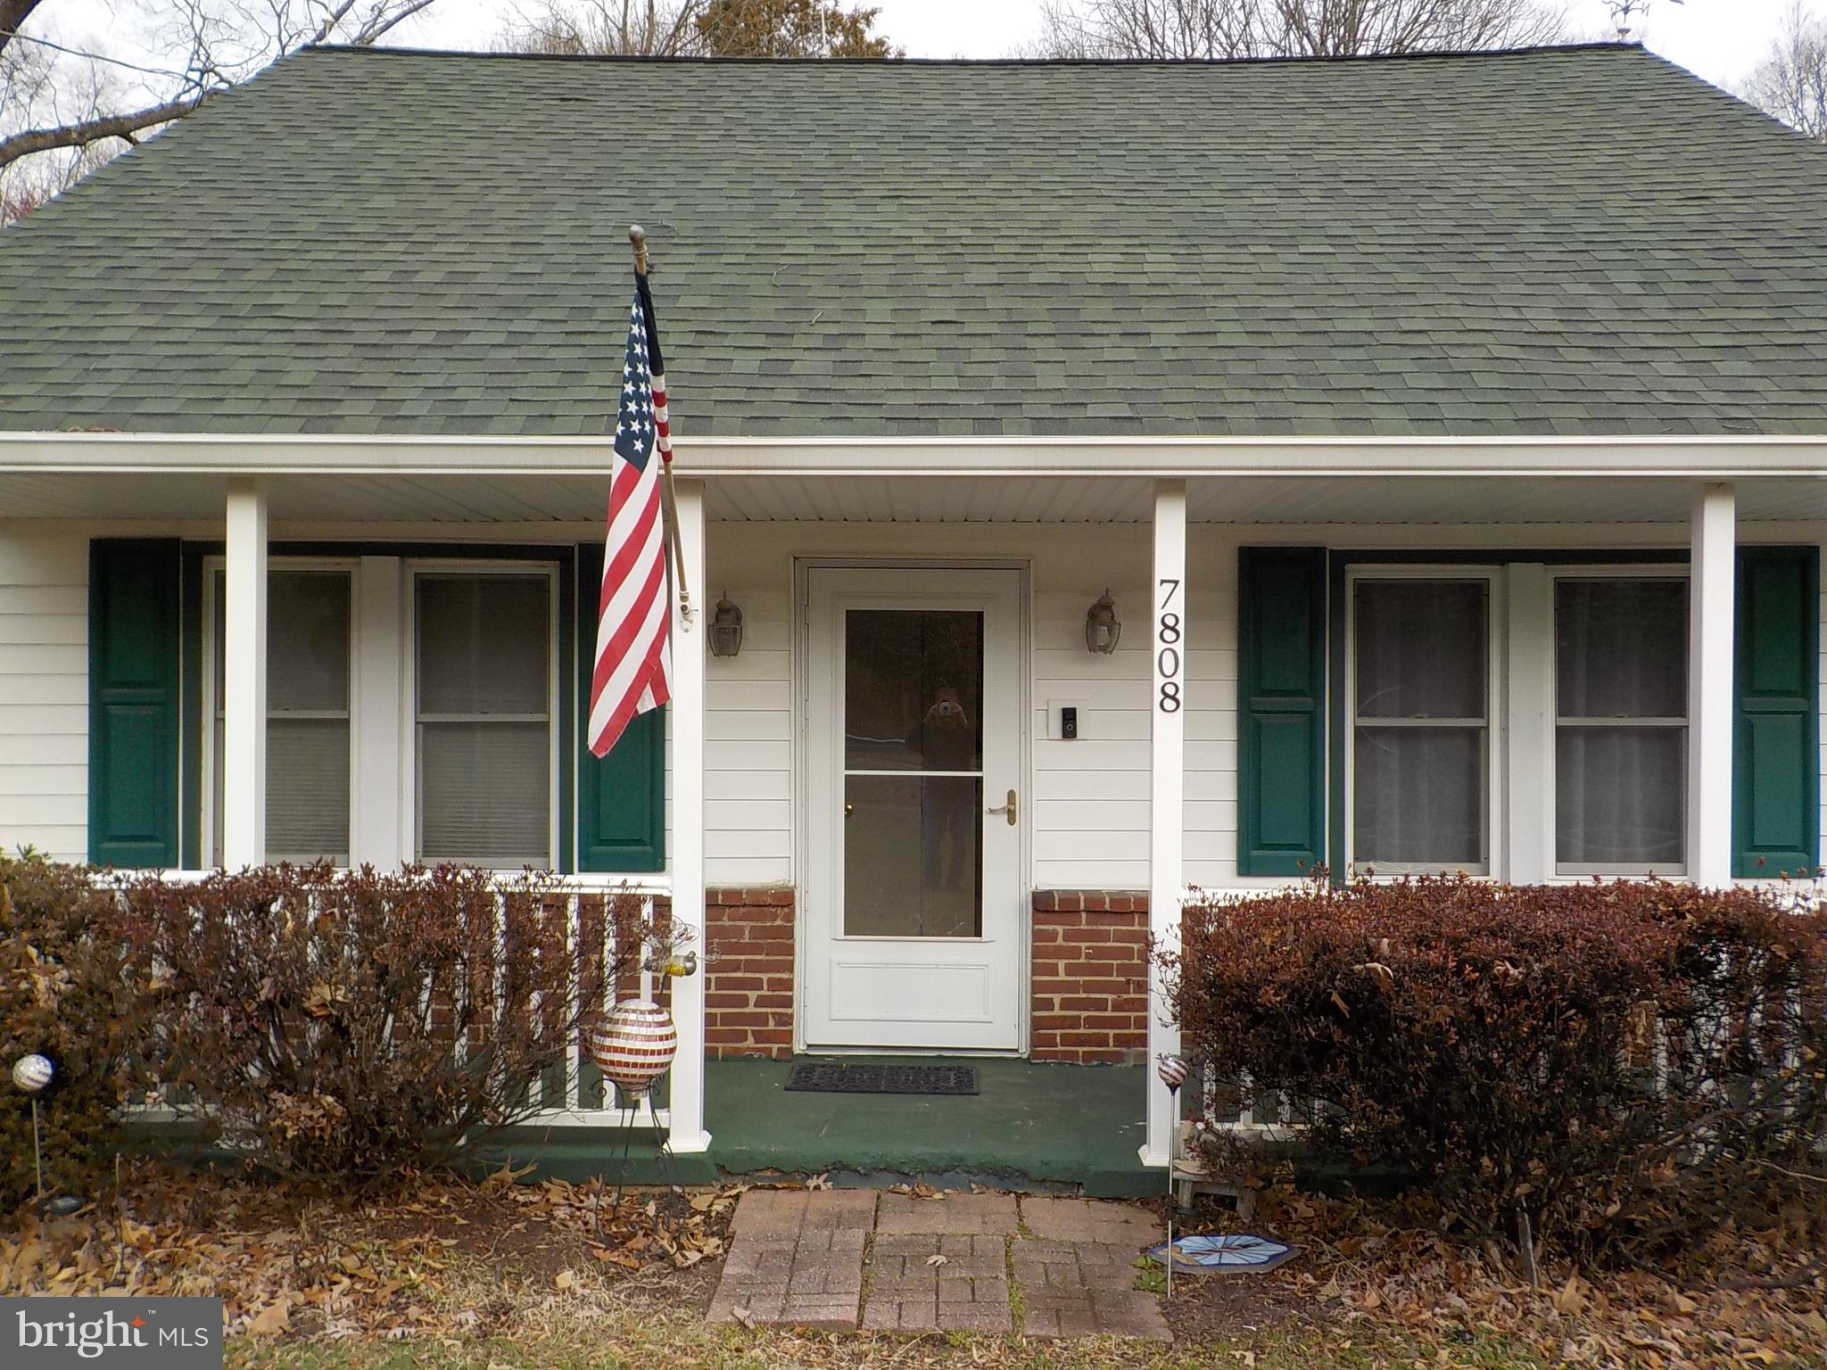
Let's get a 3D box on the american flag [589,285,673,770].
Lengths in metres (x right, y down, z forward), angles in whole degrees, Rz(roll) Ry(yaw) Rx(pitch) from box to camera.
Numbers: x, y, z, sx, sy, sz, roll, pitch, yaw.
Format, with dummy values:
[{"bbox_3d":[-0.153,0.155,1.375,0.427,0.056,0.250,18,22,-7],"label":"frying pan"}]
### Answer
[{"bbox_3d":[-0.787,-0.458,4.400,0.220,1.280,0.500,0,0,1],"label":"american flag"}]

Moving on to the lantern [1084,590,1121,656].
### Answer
[{"bbox_3d":[0.779,-0.256,6.519,0.155,0.275,0.190,0,0,1],"label":"lantern"}]

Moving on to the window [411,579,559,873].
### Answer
[{"bbox_3d":[-1.833,0.147,6.749,0.614,1.271,0.080,0,0,1],"label":"window"}]

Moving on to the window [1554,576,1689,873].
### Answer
[{"bbox_3d":[2.955,0.163,6.576,0.600,1.260,0.100,0,0,1],"label":"window"}]

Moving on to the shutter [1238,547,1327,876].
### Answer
[{"bbox_3d":[1.555,0.114,6.667,0.378,1.390,0.040,0,0,1],"label":"shutter"}]

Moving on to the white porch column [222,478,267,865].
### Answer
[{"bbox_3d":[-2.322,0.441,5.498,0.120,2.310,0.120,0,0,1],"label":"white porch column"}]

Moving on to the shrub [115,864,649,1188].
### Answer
[{"bbox_3d":[-1.655,1.064,4.970,1.600,1.030,0.800,0,0,1],"label":"shrub"}]

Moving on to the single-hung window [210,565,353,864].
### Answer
[{"bbox_3d":[-2.671,0.127,6.688,0.610,1.280,0.100,0,0,1],"label":"single-hung window"}]

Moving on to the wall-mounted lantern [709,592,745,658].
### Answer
[{"bbox_3d":[-0.784,-0.252,6.630,0.150,0.278,0.180,0,0,1],"label":"wall-mounted lantern"}]

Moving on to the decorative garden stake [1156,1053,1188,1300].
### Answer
[{"bbox_3d":[0.707,1.347,4.330,0.088,0.675,0.088,0,0,1],"label":"decorative garden stake"}]

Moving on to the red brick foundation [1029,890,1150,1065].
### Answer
[{"bbox_3d":[0.739,1.227,6.640,0.510,0.735,0.150,0,0,1],"label":"red brick foundation"}]

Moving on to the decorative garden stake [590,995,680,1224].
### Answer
[{"bbox_3d":[-0.856,1.313,4.880,0.270,0.670,0.270,0,0,1],"label":"decorative garden stake"}]

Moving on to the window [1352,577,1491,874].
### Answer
[{"bbox_3d":[2.149,0.175,6.705,0.586,1.259,0.080,0,0,1],"label":"window"}]

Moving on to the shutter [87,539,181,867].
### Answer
[{"bbox_3d":[-3.307,0.080,6.721,0.378,1.390,0.040,0,0,1],"label":"shutter"}]

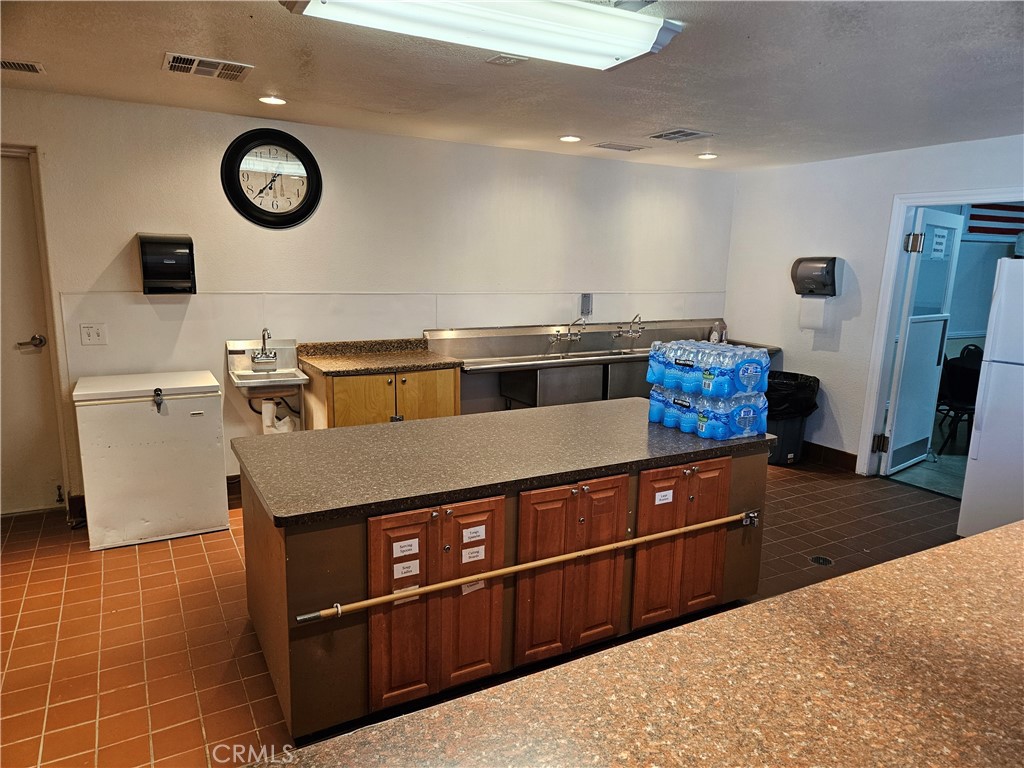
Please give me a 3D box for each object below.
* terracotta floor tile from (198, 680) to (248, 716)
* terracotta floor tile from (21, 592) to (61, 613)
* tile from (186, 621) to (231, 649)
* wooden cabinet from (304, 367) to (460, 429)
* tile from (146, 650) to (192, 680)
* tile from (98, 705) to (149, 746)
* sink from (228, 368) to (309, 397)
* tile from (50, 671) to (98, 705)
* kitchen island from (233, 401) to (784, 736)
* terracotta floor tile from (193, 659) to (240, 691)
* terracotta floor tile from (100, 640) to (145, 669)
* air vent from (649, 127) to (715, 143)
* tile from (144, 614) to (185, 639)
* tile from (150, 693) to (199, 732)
[{"bbox_3d":[-1.071,1.172,2.518,0.152,0.012,0.152,-5,13,-29],"label":"terracotta floor tile"},{"bbox_3d":[-2.169,1.019,3.148,0.152,0.012,0.152,-5,13,-29],"label":"terracotta floor tile"},{"bbox_3d":[-1.330,1.103,2.974,0.152,0.012,0.152,-5,13,-29],"label":"tile"},{"bbox_3d":[-0.882,0.309,4.634,0.900,0.885,0.580,-5,13,-29],"label":"wooden cabinet"},{"bbox_3d":[-1.353,1.115,2.685,0.150,0.012,0.150,-5,13,-29],"label":"tile"},{"bbox_3d":[-1.370,1.212,2.402,0.152,0.012,0.152,-5,13,-29],"label":"tile"},{"bbox_3d":[-1.541,0.010,4.328,0.435,0.140,0.355,-5,13,-29],"label":"sink"},{"bbox_3d":[-1.641,1.150,2.554,0.152,0.012,0.152,-5,13,-29],"label":"tile"},{"bbox_3d":[0.022,0.651,3.206,2.348,0.813,0.975,-5,13,-29],"label":"kitchen island"},{"bbox_3d":[-1.139,1.131,2.632,0.150,0.012,0.150,-5,13,-29],"label":"terracotta floor tile"},{"bbox_3d":[-1.611,1.127,2.815,0.152,0.012,0.152,-5,13,-29],"label":"terracotta floor tile"},{"bbox_3d":[1.070,-1.565,4.310,0.290,0.020,0.340,-5,13,-29],"label":"air vent"},{"bbox_3d":[-1.519,1.071,2.978,0.152,0.012,0.152,-5,13,-29],"label":"tile"},{"bbox_3d":[-1.199,1.170,2.422,0.150,0.012,0.150,-5,13,-29],"label":"tile"}]

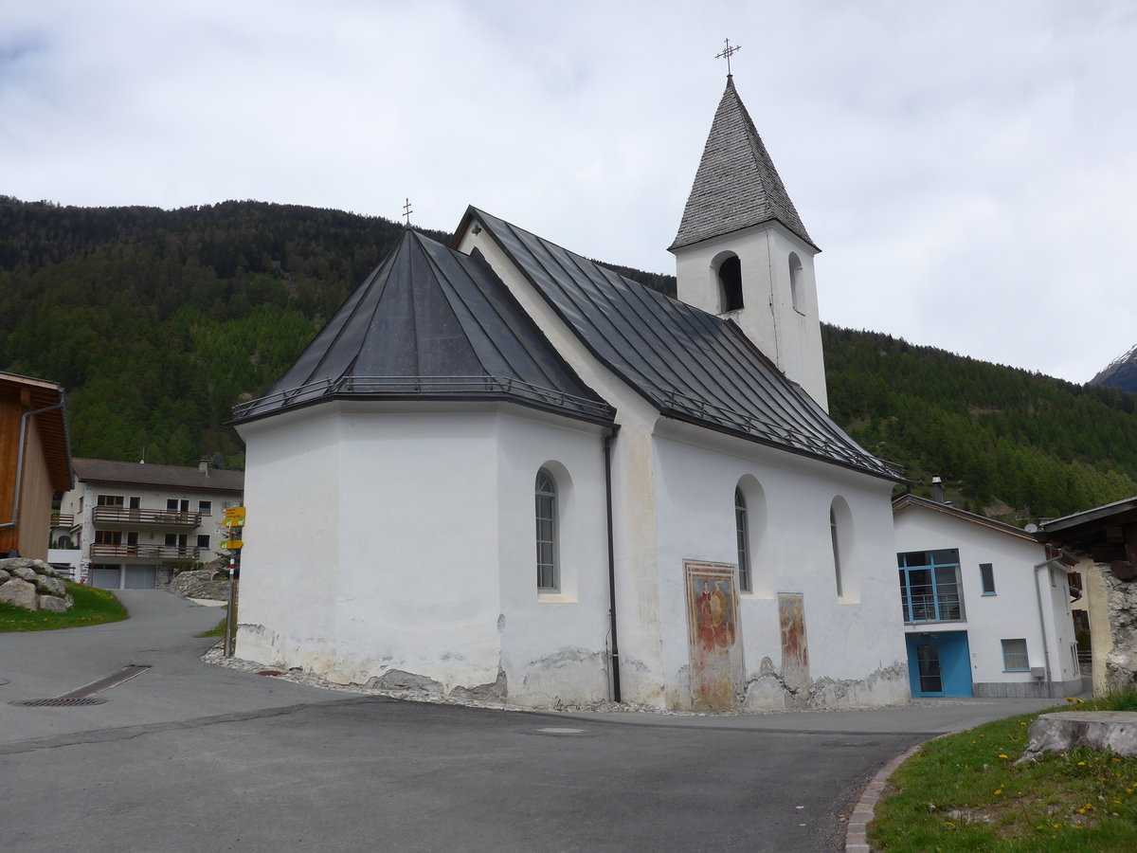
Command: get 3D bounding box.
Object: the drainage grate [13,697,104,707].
[{"bbox_3d":[-4.339,2.371,8.119,0.820,0.050,0.820,0,-11,0],"label":"drainage grate"}]

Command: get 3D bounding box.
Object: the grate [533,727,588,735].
[{"bbox_3d":[-0.072,3.344,10.392,0.610,0.050,0.610,3,-12,1],"label":"grate"}]

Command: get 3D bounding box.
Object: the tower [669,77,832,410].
[{"bbox_3d":[5.005,-1.794,25.923,3.226,17.268,2.842,-11,-16,37],"label":"tower"}]

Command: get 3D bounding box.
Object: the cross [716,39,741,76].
[{"bbox_3d":[4.781,-10.815,27.957,0.831,1.233,0.060,-10,-15,34],"label":"cross"}]

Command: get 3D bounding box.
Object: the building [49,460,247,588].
[{"bbox_3d":[-35.416,8.604,80.747,13.200,11.044,11.300,8,-16,-35],"label":"building"}]

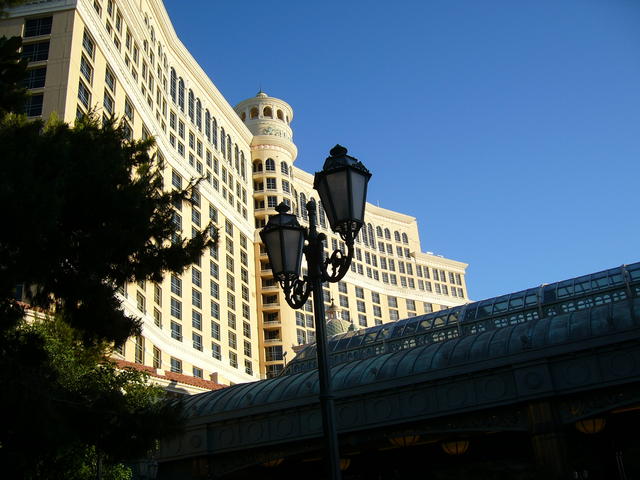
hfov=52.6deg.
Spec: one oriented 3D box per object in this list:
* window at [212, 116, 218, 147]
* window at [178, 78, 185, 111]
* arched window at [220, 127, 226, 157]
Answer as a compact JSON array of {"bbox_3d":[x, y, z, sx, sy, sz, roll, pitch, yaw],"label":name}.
[{"bbox_3d":[-32.739,-33.280,201.524,0.450,11.110,3.100,-12,-25,14],"label":"window"},{"bbox_3d":[-39.160,-41.252,182.699,0.450,11.110,3.100,-12,-25,14],"label":"window"},{"bbox_3d":[-30.943,-31.050,206.789,0.450,11.110,3.100,-12,-25,14],"label":"arched window"}]

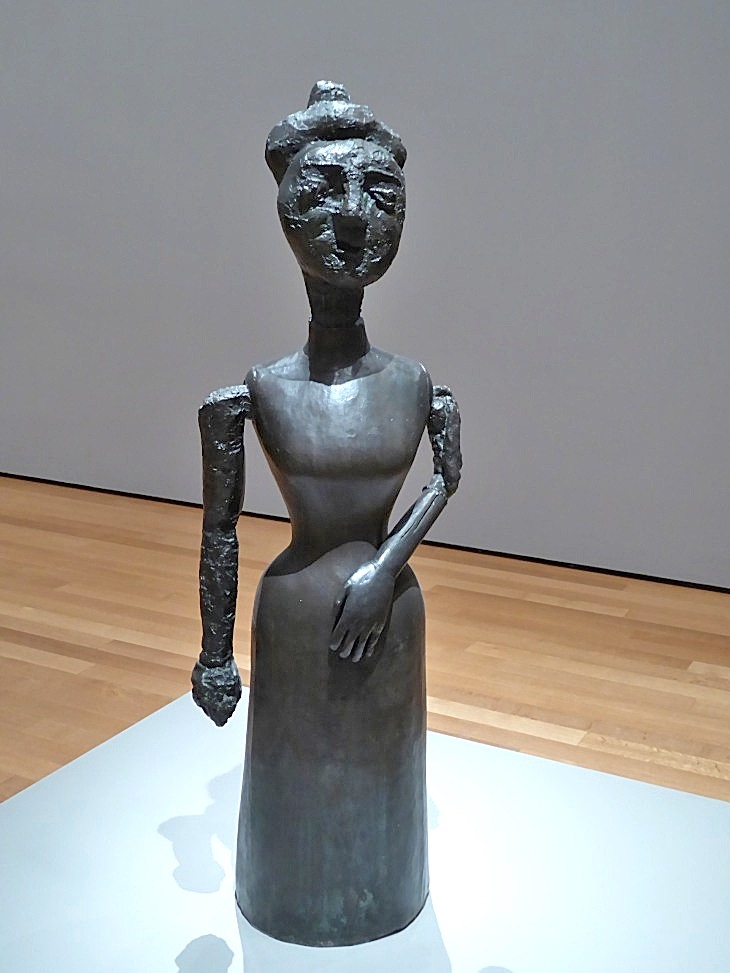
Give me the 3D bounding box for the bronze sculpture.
[{"bbox_3d":[-0.079,0.061,2.491,0.530,1.613,0.450,-1,14,-6],"label":"bronze sculpture"}]

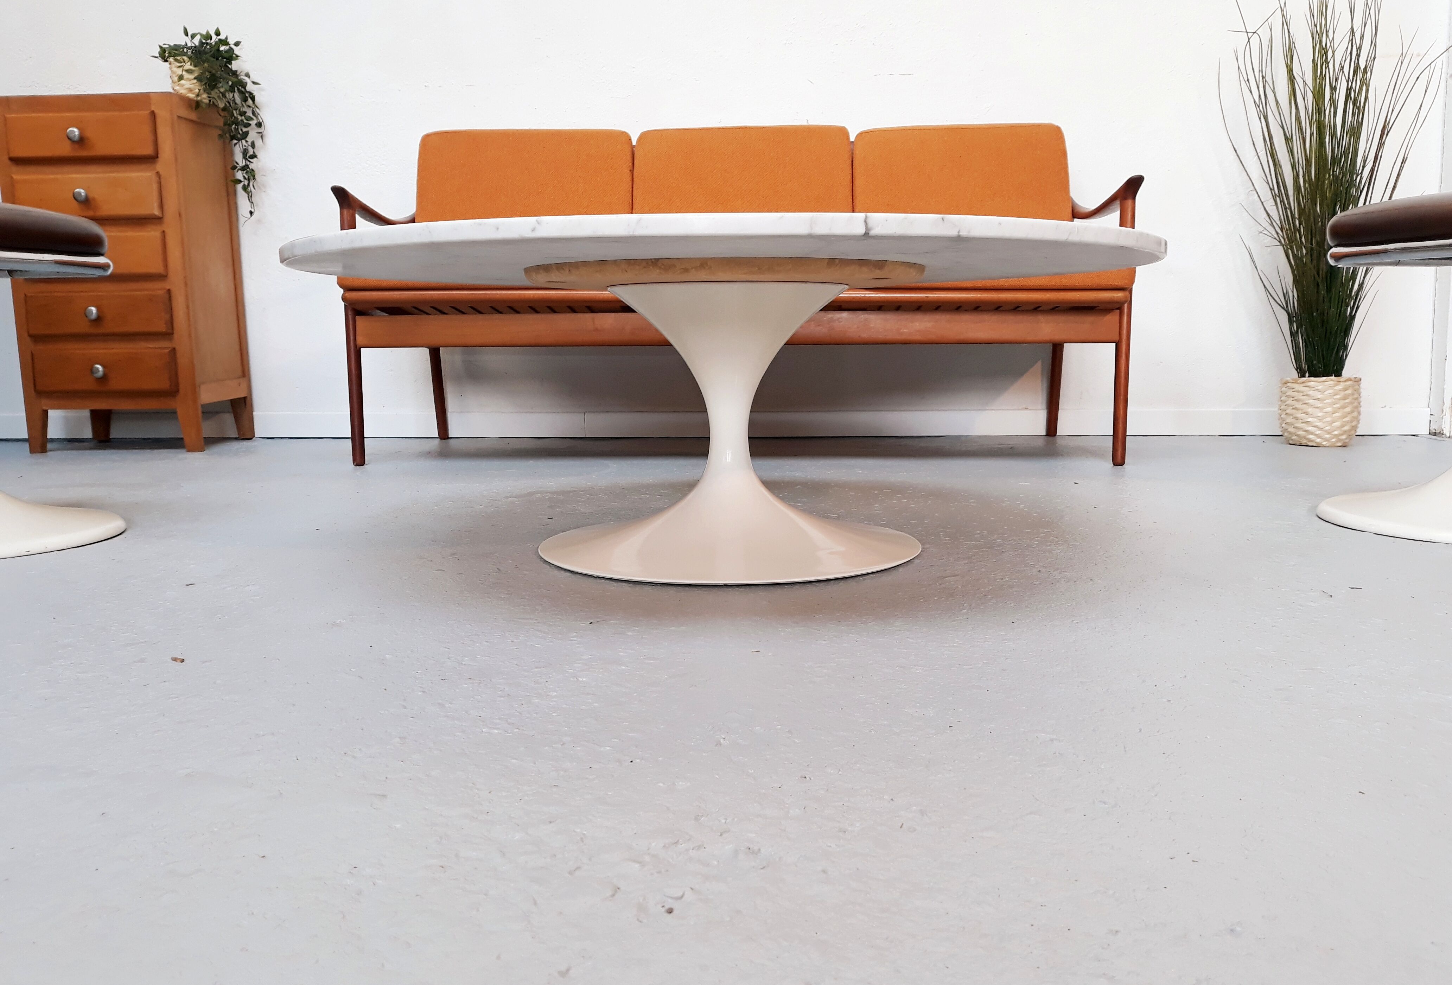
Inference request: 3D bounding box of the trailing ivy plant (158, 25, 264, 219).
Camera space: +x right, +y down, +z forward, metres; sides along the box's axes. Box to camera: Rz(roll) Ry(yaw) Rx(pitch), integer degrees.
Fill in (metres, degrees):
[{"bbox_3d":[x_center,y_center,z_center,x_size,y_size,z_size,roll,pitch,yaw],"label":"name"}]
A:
[{"bbox_3d":[-1.355,-0.977,2.988,0.272,0.480,0.251,0,8,3],"label":"trailing ivy plant"}]

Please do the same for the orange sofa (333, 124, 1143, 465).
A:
[{"bbox_3d":[0.029,-0.502,2.768,1.726,0.802,0.737,0,8,3],"label":"orange sofa"}]

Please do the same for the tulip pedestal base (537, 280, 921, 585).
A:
[{"bbox_3d":[0.004,-0.104,1.565,0.531,0.354,0.531,0,8,3],"label":"tulip pedestal base"}]

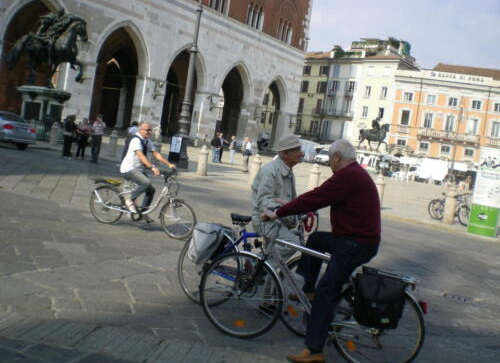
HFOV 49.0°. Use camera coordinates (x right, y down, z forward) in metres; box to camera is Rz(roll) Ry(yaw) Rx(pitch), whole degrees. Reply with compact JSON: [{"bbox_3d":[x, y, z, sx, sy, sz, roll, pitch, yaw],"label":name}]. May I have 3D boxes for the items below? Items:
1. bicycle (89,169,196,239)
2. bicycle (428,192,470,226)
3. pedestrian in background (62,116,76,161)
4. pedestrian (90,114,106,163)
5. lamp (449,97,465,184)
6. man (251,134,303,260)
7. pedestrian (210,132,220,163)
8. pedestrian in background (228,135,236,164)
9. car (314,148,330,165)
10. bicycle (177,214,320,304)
[{"bbox_3d":[-1.602,0.265,8.330,1.820,1.030,0.600,9,4,19],"label":"bicycle"},{"bbox_3d":[6.198,0.782,16.900,0.570,0.980,1.660,5,5,-35],"label":"bicycle"},{"bbox_3d":[-6.859,-1.662,20.800,0.420,1.680,0.500,6,4,-24],"label":"pedestrian in background"},{"bbox_3d":[-5.430,-1.525,19.700,0.420,1.730,0.520,5,5,-37],"label":"pedestrian"},{"bbox_3d":[24.489,-4.855,65.000,0.800,10.400,0.900,8,4,-1],"label":"lamp"},{"bbox_3d":[0.243,0.384,4.850,0.530,1.650,0.540,10,4,28],"label":"man"},{"bbox_3d":[-2.032,-2.026,32.800,0.380,1.750,0.500,5,5,-37],"label":"pedestrian"},{"bbox_3d":[-1.099,-2.070,35.500,0.360,1.720,0.500,5,5,-37],"label":"pedestrian in background"},{"bbox_3d":[7.428,-2.391,54.000,1.780,1.520,4.200,9,4,21],"label":"car"},{"bbox_3d":[0.074,0.728,4.889,1.730,1.060,0.600,10,4,28],"label":"bicycle"}]

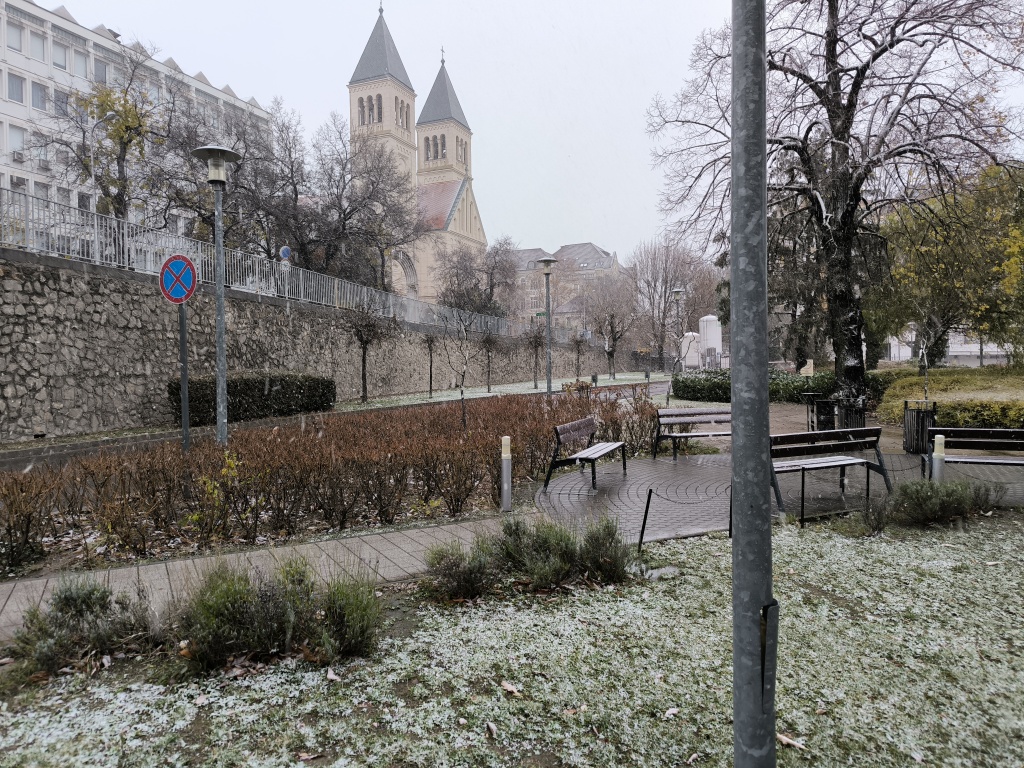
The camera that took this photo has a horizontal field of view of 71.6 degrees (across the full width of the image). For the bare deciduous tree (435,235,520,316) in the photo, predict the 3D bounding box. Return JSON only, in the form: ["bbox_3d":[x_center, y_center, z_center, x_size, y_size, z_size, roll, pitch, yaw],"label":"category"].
[{"bbox_3d":[-3.013,-8.626,62.000,7.500,8.850,7.000,-1,1,0],"label":"bare deciduous tree"}]

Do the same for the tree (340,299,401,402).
[{"bbox_3d":[-5.240,-1.273,26.200,2.150,3.850,1.950,-1,1,-12],"label":"tree"}]

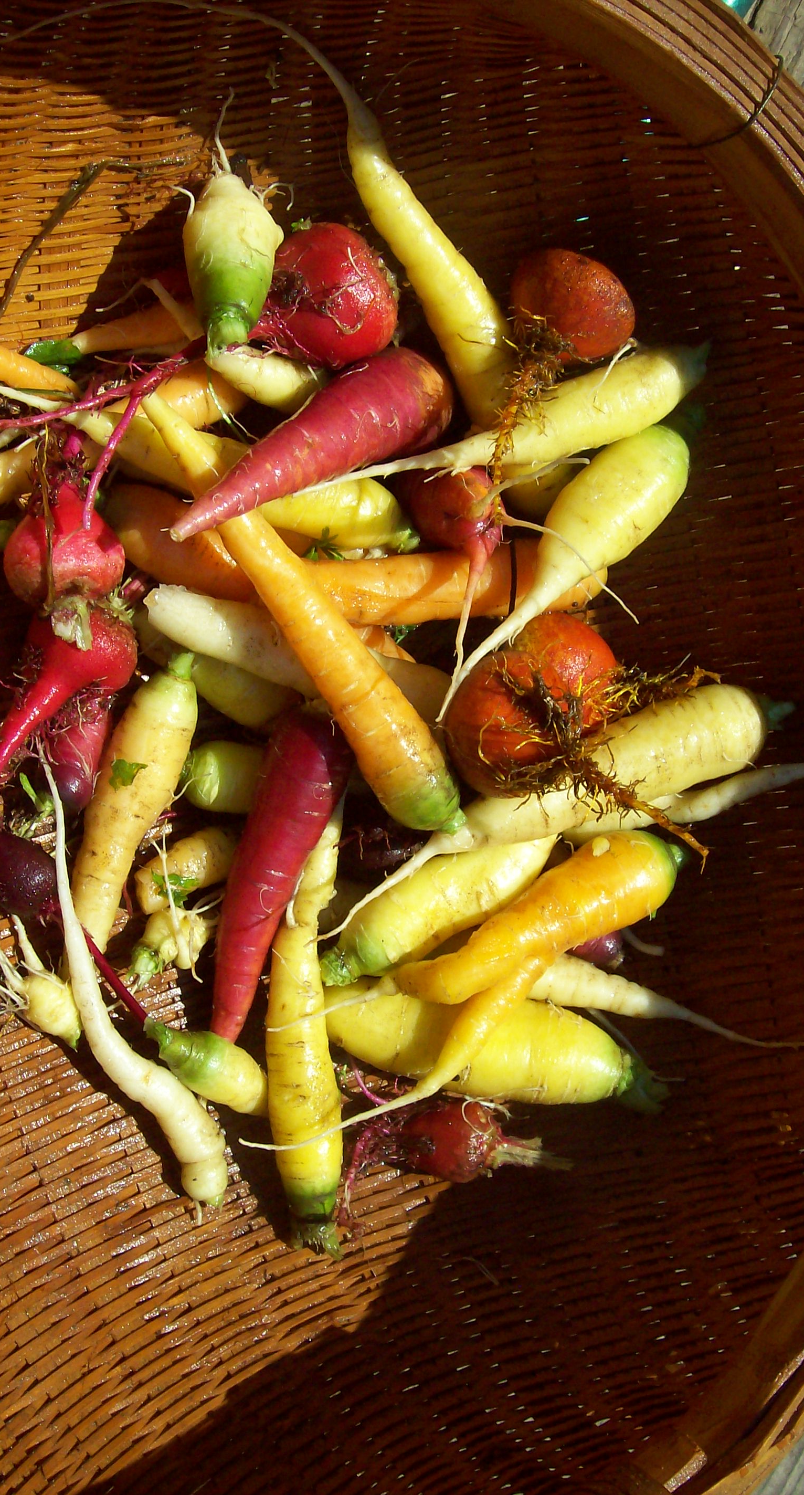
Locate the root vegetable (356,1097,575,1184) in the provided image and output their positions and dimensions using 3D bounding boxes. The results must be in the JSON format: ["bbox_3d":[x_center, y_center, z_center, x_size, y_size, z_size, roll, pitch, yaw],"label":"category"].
[{"bbox_3d":[0.025,0.164,0.642,0.089,0.031,0.035,3,76,3],"label":"root vegetable"}]

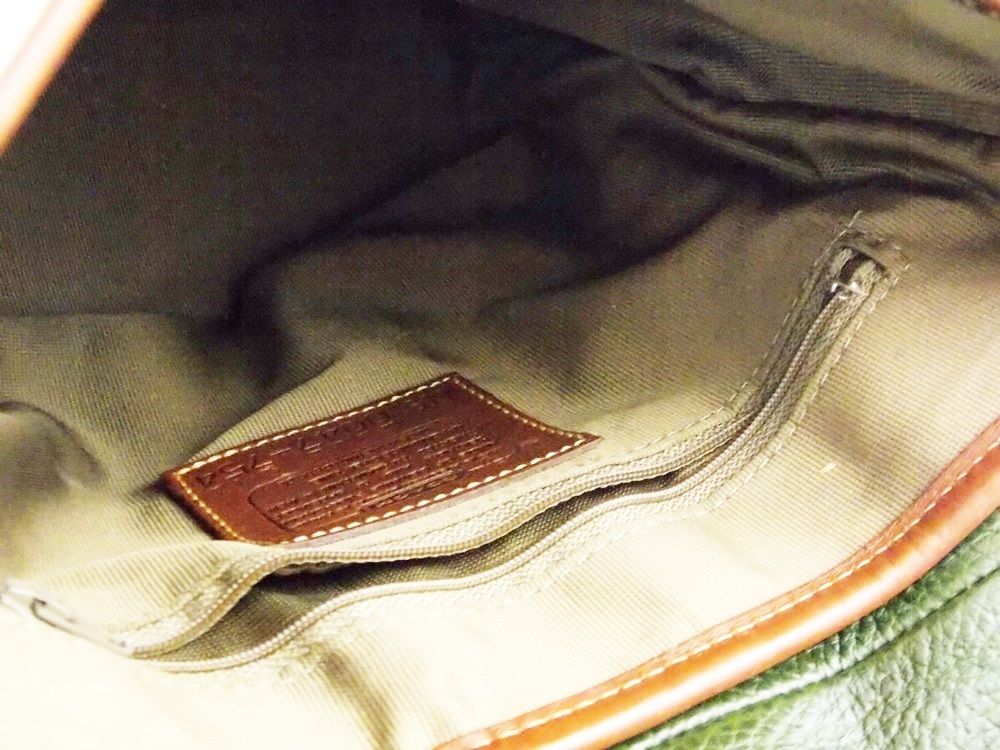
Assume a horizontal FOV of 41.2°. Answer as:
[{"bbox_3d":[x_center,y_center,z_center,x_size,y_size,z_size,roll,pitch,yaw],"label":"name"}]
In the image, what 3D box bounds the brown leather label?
[{"bbox_3d":[-0.027,0.019,0.288,0.080,0.006,0.056,-18,25,-29],"label":"brown leather label"}]

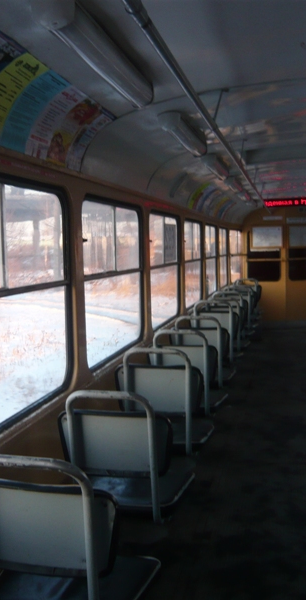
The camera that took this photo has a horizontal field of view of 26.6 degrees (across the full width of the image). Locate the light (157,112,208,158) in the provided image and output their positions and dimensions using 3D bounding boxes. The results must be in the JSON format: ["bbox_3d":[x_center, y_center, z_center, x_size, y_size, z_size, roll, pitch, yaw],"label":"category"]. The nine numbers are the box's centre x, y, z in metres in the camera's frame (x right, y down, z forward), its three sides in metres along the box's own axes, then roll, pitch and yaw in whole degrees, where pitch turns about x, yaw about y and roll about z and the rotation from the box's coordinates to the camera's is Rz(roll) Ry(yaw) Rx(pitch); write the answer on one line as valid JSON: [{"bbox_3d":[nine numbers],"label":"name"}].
[{"bbox_3d":[0.175,-0.858,3.377,0.110,0.100,0.960,-1,5,12],"label":"light"}]

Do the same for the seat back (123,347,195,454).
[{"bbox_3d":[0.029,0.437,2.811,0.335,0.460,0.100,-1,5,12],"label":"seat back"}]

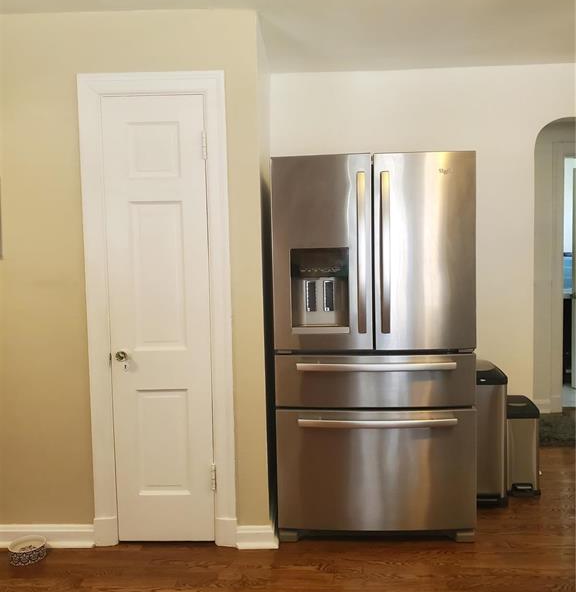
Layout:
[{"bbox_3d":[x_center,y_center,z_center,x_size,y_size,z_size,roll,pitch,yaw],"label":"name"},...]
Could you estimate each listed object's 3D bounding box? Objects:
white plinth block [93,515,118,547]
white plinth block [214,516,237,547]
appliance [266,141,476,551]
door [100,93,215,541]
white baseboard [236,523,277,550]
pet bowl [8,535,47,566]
[{"bbox_3d":[-0.848,1.107,2.707,0.117,0.132,0.032,-1,3,2],"label":"white plinth block"},{"bbox_3d":[-0.284,1.098,2.686,0.102,0.132,0.032,-1,3,2],"label":"white plinth block"},{"bbox_3d":[0.406,0.238,2.973,0.905,1.775,0.865,-1,3,2],"label":"appliance"},{"bbox_3d":[-0.587,0.123,2.654,0.456,2.045,0.040,-1,3,2],"label":"door"},{"bbox_3d":[-0.138,1.106,2.649,0.186,0.100,0.042,-1,3,2],"label":"white baseboard"},{"bbox_3d":[-1.169,1.149,2.594,0.158,0.062,0.158,-1,3,0],"label":"pet bowl"}]

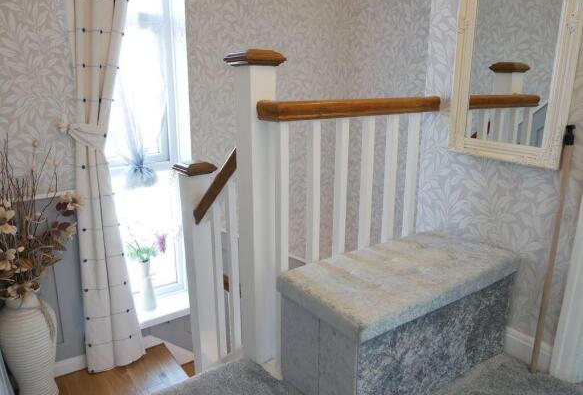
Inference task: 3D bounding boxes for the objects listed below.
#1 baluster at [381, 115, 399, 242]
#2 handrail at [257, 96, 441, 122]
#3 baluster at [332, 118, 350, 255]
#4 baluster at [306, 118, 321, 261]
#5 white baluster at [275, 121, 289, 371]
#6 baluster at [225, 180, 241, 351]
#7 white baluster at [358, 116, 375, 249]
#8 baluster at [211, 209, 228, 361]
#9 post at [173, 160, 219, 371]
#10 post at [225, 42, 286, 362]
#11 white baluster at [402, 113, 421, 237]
[{"bbox_3d":[0.383,0.107,1.746,0.031,0.860,0.031,-10,17,-35],"label":"baluster"},{"bbox_3d":[0.243,-0.315,1.536,0.782,0.060,0.117,-10,17,-35],"label":"handrail"},{"bbox_3d":[0.177,0.145,1.597,0.031,0.860,0.031,-10,17,-35],"label":"baluster"},{"bbox_3d":[0.074,0.163,1.523,0.031,0.860,0.031,-10,17,-35],"label":"baluster"},{"bbox_3d":[-0.029,0.182,1.448,0.031,0.860,0.031,-10,17,-35],"label":"white baluster"},{"bbox_3d":[-0.222,0.256,1.685,0.031,0.703,0.031,-10,17,-35],"label":"baluster"},{"bbox_3d":[0.280,0.126,1.672,0.031,0.860,0.031,-10,17,-35],"label":"white baluster"},{"bbox_3d":[-0.298,0.352,1.815,0.031,0.712,0.031,-10,17,-35],"label":"baluster"},{"bbox_3d":[-0.406,0.347,1.979,0.137,1.022,0.137,-10,17,-35],"label":"post"},{"bbox_3d":[-0.115,0.062,1.489,0.141,1.064,0.141,-10,17,-35],"label":"post"},{"bbox_3d":[0.486,0.088,1.821,0.031,0.860,0.031,-10,17,-35],"label":"white baluster"}]

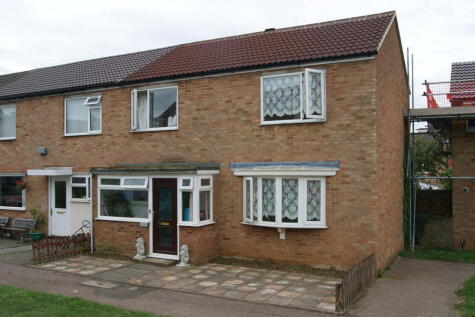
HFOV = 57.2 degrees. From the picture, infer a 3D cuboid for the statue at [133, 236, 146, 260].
[{"bbox_3d":[-2.490,2.302,11.165,0.260,0.530,0.240,-1,-2,28],"label":"statue"}]

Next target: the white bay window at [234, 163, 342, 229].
[{"bbox_3d":[1.080,0.866,10.587,2.620,1.560,0.440,-1,-2,28],"label":"white bay window"}]

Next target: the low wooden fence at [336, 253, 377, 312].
[{"bbox_3d":[2.298,2.256,8.174,0.100,0.480,2.850,-1,-2,28],"label":"low wooden fence"}]

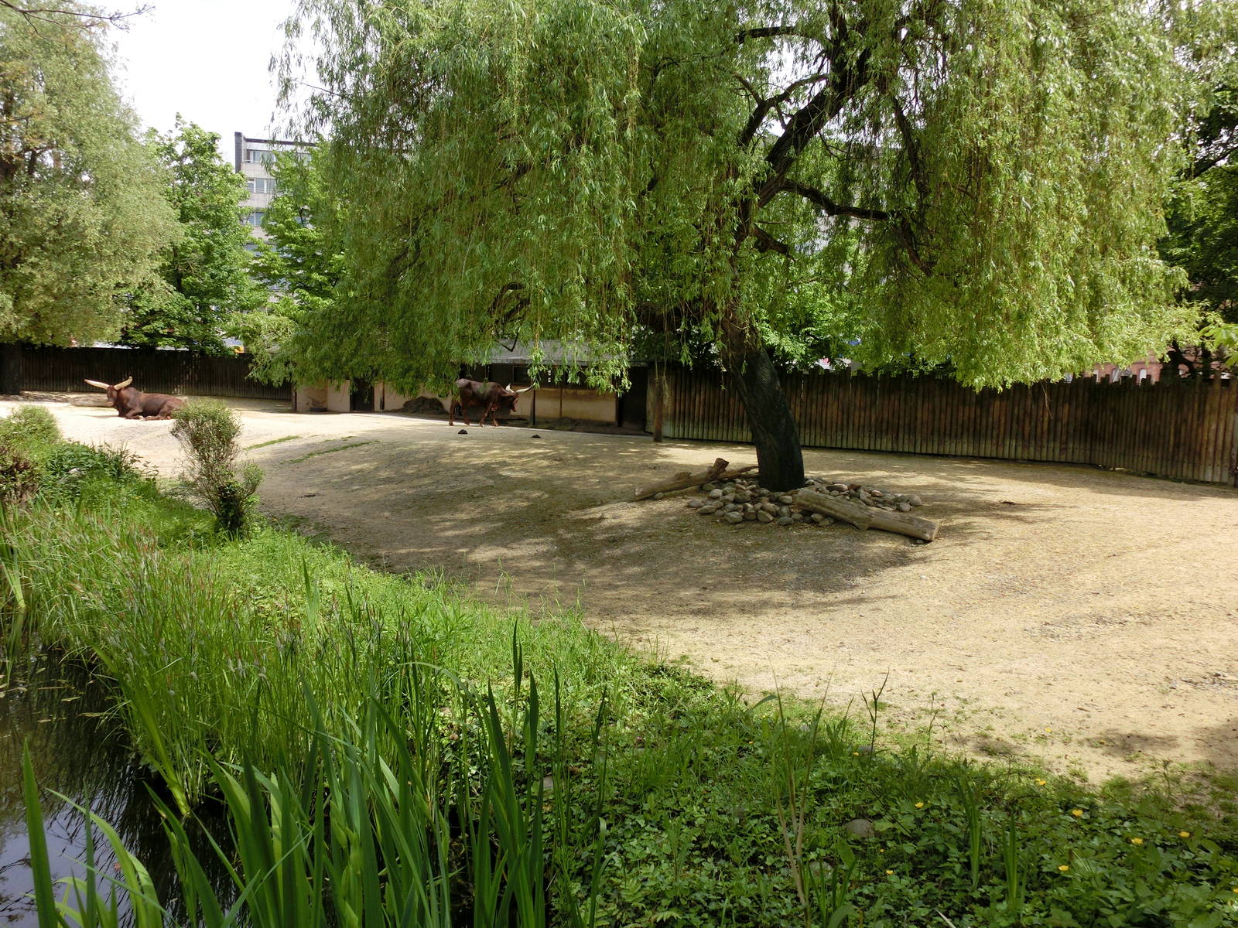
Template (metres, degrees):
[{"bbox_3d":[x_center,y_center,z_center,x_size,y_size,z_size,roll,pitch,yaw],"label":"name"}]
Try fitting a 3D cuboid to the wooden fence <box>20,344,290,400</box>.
[{"bbox_3d":[-20.012,-3.895,38.300,11.900,1.900,0.350,2,6,3],"label":"wooden fence"}]

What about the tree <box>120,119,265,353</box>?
[{"bbox_3d":[-20.059,-9.746,42.000,6.200,12.600,6.200,2,6,0],"label":"tree"}]

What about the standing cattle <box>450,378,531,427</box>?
[{"bbox_3d":[-3.755,-1.772,26.000,2.200,1.380,0.850,0,6,-20],"label":"standing cattle"}]

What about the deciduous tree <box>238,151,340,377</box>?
[{"bbox_3d":[-14.165,-8.439,39.500,5.000,11.000,5.000,2,6,0],"label":"deciduous tree"}]

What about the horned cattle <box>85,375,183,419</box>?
[{"bbox_3d":[-13.090,-1.793,24.200,2.250,1.120,1.150,-2,7,-37],"label":"horned cattle"}]

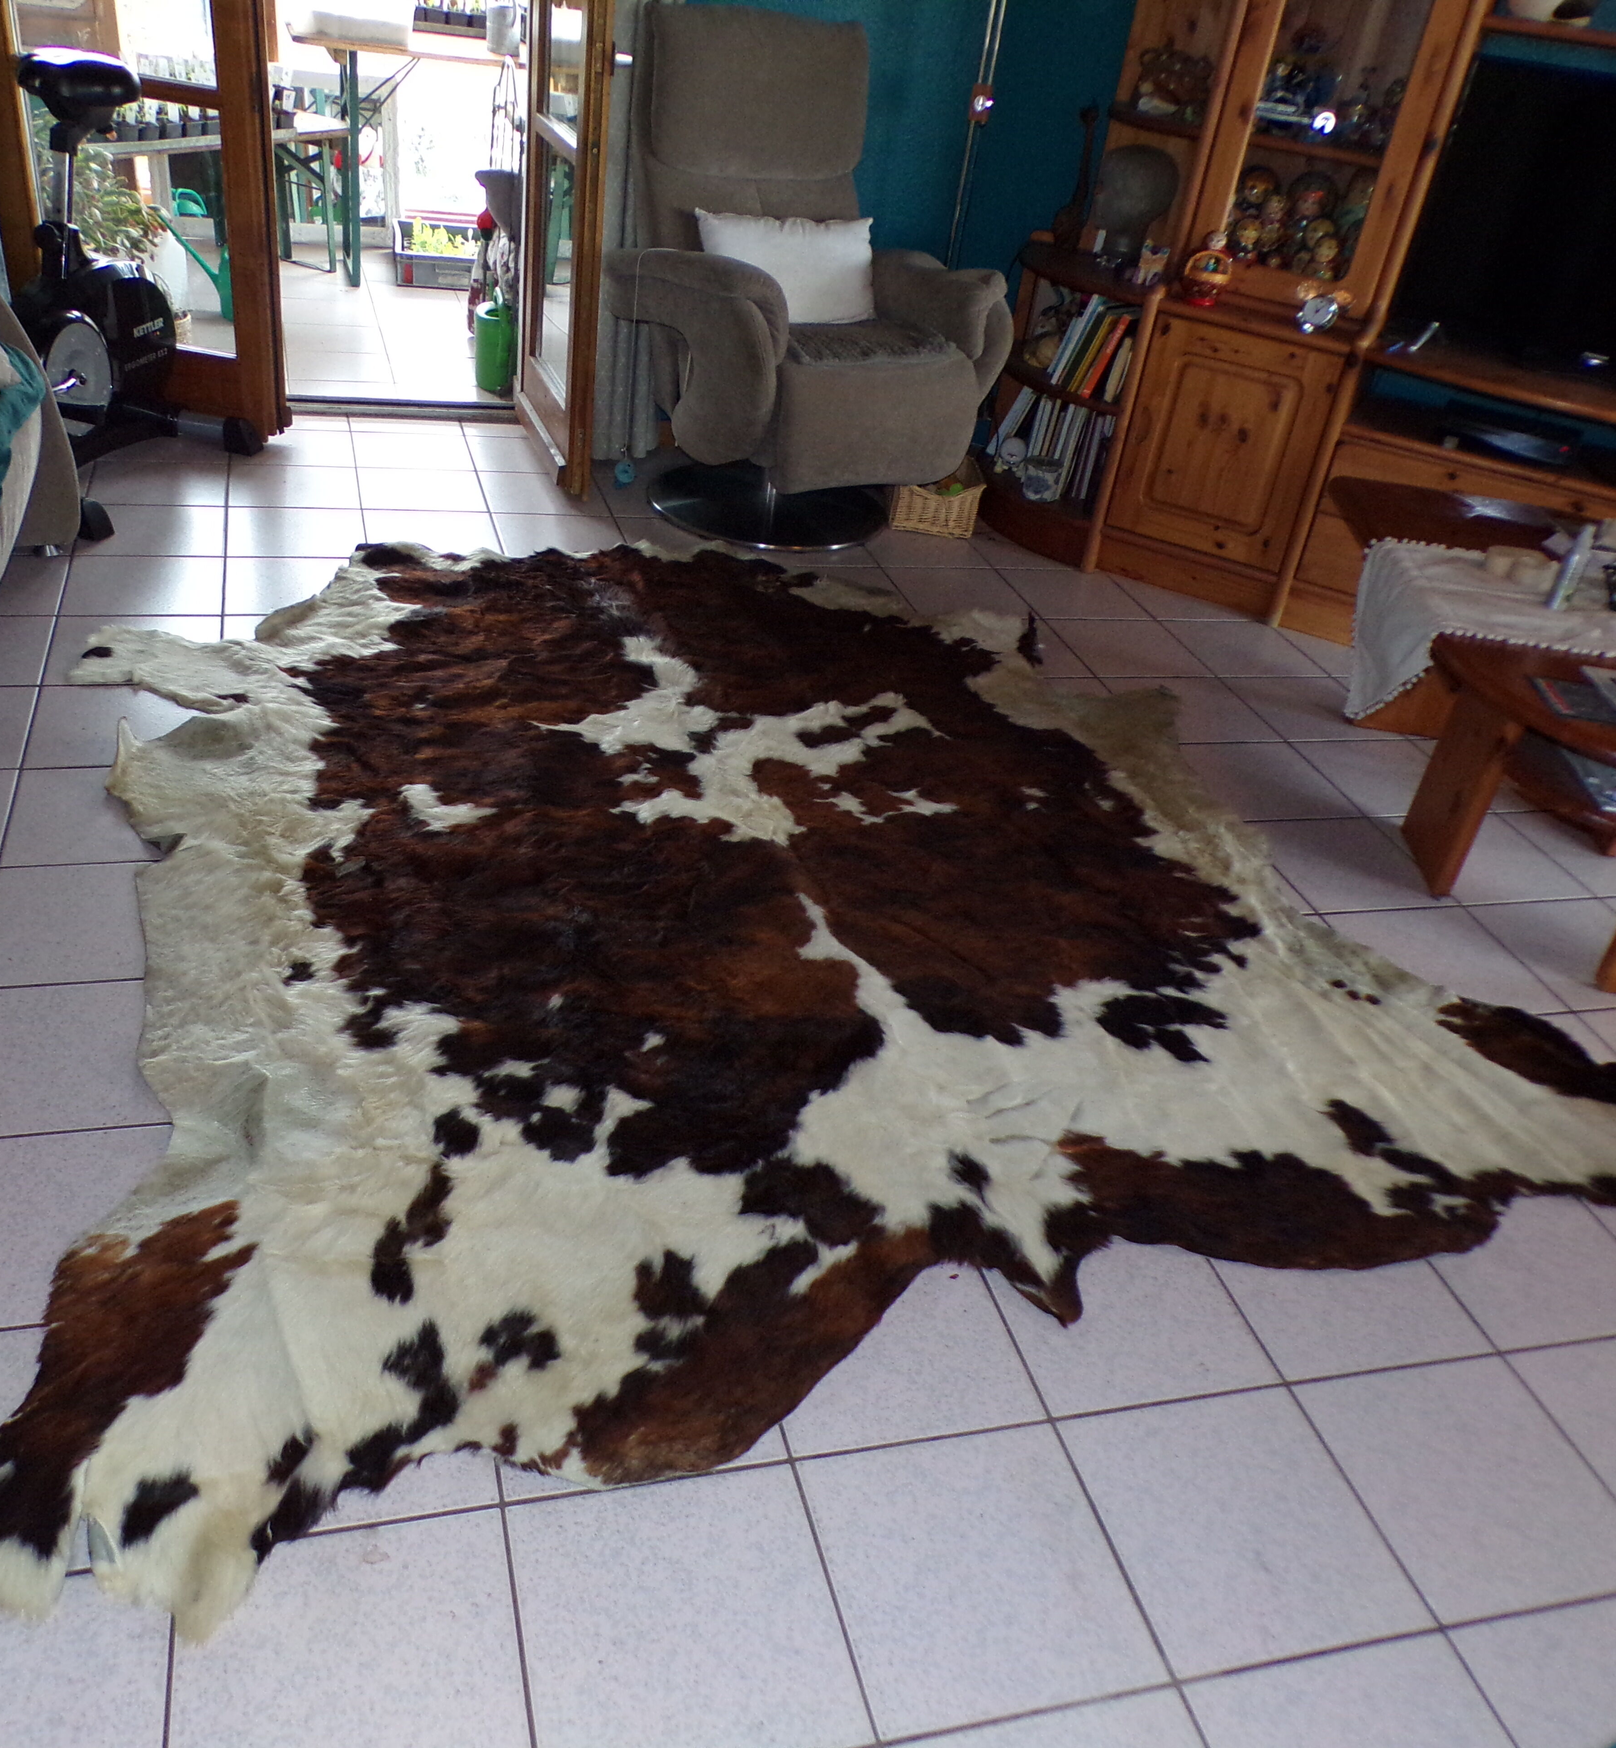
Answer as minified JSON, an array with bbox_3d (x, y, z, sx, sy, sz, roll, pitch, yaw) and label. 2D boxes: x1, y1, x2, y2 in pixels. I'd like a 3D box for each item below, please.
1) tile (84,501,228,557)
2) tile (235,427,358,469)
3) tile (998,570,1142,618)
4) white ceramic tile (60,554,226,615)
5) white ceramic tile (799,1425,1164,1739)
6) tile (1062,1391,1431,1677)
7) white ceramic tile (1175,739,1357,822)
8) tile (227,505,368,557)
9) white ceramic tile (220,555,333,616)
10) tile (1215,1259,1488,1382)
[{"bbox_3d":[-1.457,-0.761,3.607,0.300,0.010,0.307,-2,33,-17],"label":"tile"},{"bbox_3d":[-1.346,-1.116,4.227,0.303,0.012,0.310,-2,33,-17],"label":"tile"},{"bbox_3d":[0.655,-0.679,3.973,0.300,0.010,0.306,-2,33,-17],"label":"tile"},{"bbox_3d":[-1.370,-0.594,3.353,0.300,0.010,0.306,-2,33,-17],"label":"white ceramic tile"},{"bbox_3d":[0.167,0.702,1.626,0.300,0.010,0.306,-2,33,-17],"label":"white ceramic tile"},{"bbox_3d":[0.456,0.690,1.715,0.300,0.010,0.306,-2,33,-17],"label":"tile"},{"bbox_3d":[0.904,-0.182,3.231,0.300,0.010,0.307,-2,33,-17],"label":"white ceramic tile"},{"bbox_3d":[-1.165,-0.773,3.686,0.300,0.010,0.306,-2,33,-17],"label":"tile"},{"bbox_3d":[-1.092,-0.611,3.474,0.303,0.012,0.310,-2,33,-17],"label":"white ceramic tile"},{"bbox_3d":[0.659,0.509,2.049,0.300,0.010,0.306,-2,33,-17],"label":"tile"}]

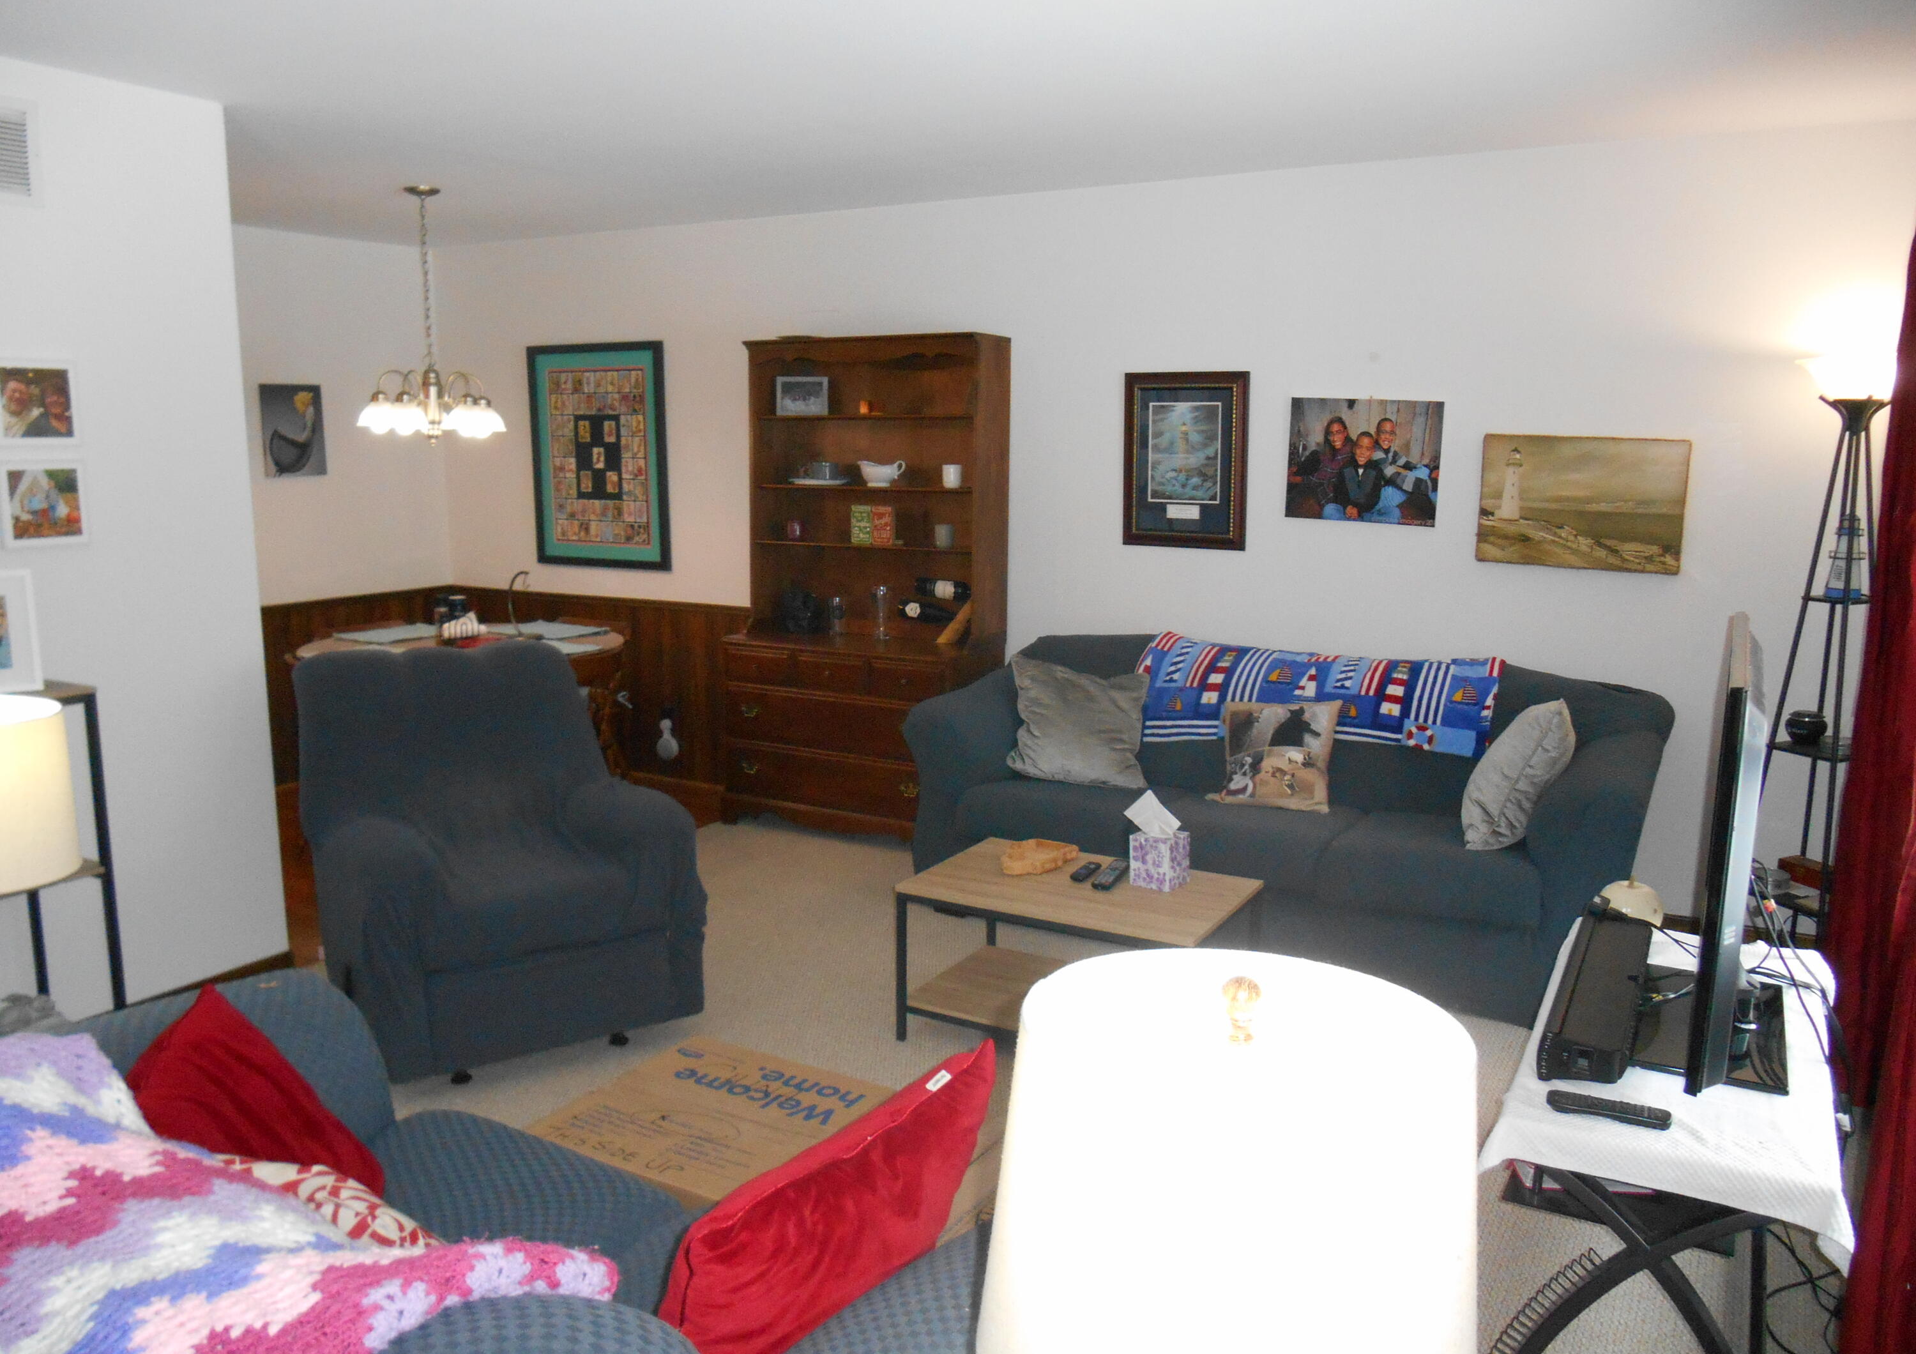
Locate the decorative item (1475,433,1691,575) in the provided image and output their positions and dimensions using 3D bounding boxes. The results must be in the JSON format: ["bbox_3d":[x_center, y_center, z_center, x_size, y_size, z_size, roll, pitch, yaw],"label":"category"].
[{"bbox_3d":[1.936,-0.541,4.472,0.590,0.402,0.020,6,11,30],"label":"decorative item"}]

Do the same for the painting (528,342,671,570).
[{"bbox_3d":[-1.615,-0.993,6.513,0.825,0.995,0.030,6,11,30],"label":"painting"}]

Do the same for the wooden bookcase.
[{"bbox_3d":[-0.376,-0.333,5.640,1.074,1.935,0.433,6,11,30],"label":"wooden bookcase"}]

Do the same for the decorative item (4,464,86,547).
[{"bbox_3d":[-2.288,-0.432,3.600,0.020,0.200,0.200,6,11,30],"label":"decorative item"}]

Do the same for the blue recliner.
[{"bbox_3d":[-1.277,0.431,3.964,0.890,0.950,0.920,-6,11,-31],"label":"blue recliner"}]

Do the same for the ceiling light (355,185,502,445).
[{"bbox_3d":[-1.908,-1.295,5.187,0.530,0.923,0.530,6,11,30],"label":"ceiling light"}]

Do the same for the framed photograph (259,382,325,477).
[{"bbox_3d":[-2.916,-1.084,6.337,0.025,0.399,0.304,6,11,30],"label":"framed photograph"}]

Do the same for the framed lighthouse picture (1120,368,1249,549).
[{"bbox_3d":[0.804,-0.767,5.108,0.471,0.615,0.030,6,11,30],"label":"framed lighthouse picture"}]

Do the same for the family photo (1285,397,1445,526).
[{"bbox_3d":[1.350,-0.717,4.796,0.505,0.405,0.018,6,11,30],"label":"family photo"}]

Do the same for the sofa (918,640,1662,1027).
[{"bbox_3d":[1.008,0.380,4.627,2.270,0.875,0.900,6,11,30],"label":"sofa"}]

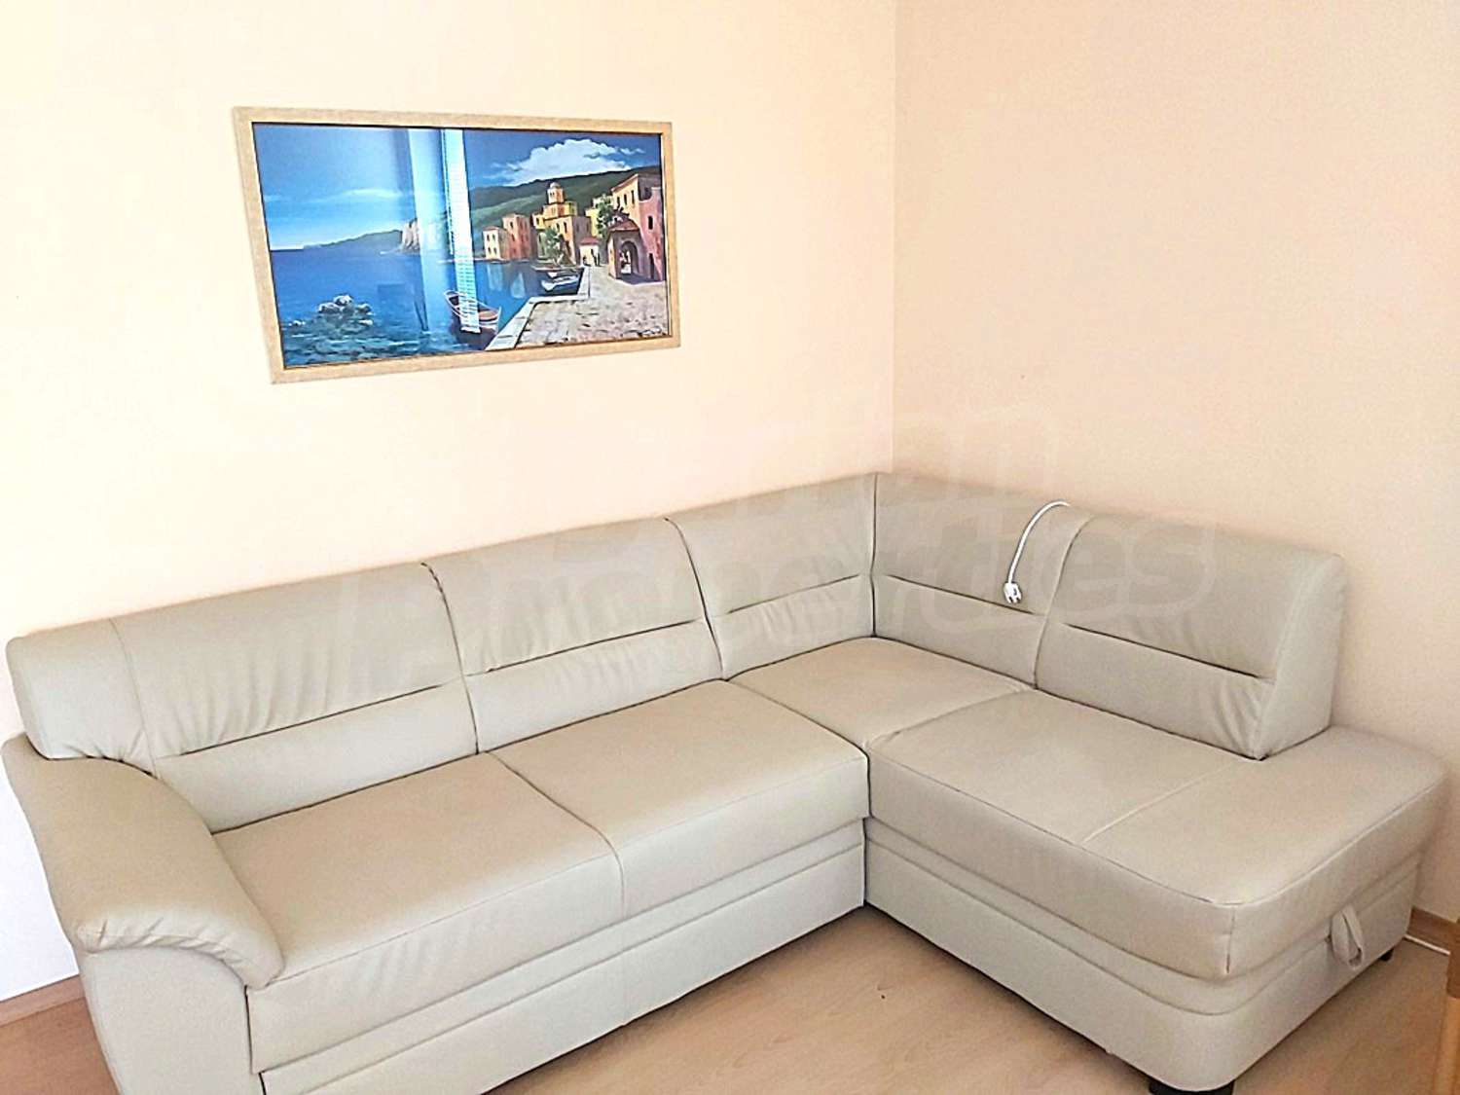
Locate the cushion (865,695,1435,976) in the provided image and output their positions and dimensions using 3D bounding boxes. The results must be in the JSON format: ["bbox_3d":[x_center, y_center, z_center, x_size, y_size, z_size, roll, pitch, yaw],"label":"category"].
[{"bbox_3d":[0.967,0.573,2.580,0.892,0.162,0.906,-12,18,-35],"label":"cushion"}]

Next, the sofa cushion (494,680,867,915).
[{"bbox_3d":[-0.141,0.571,2.703,0.720,0.167,0.671,-12,18,-35],"label":"sofa cushion"}]

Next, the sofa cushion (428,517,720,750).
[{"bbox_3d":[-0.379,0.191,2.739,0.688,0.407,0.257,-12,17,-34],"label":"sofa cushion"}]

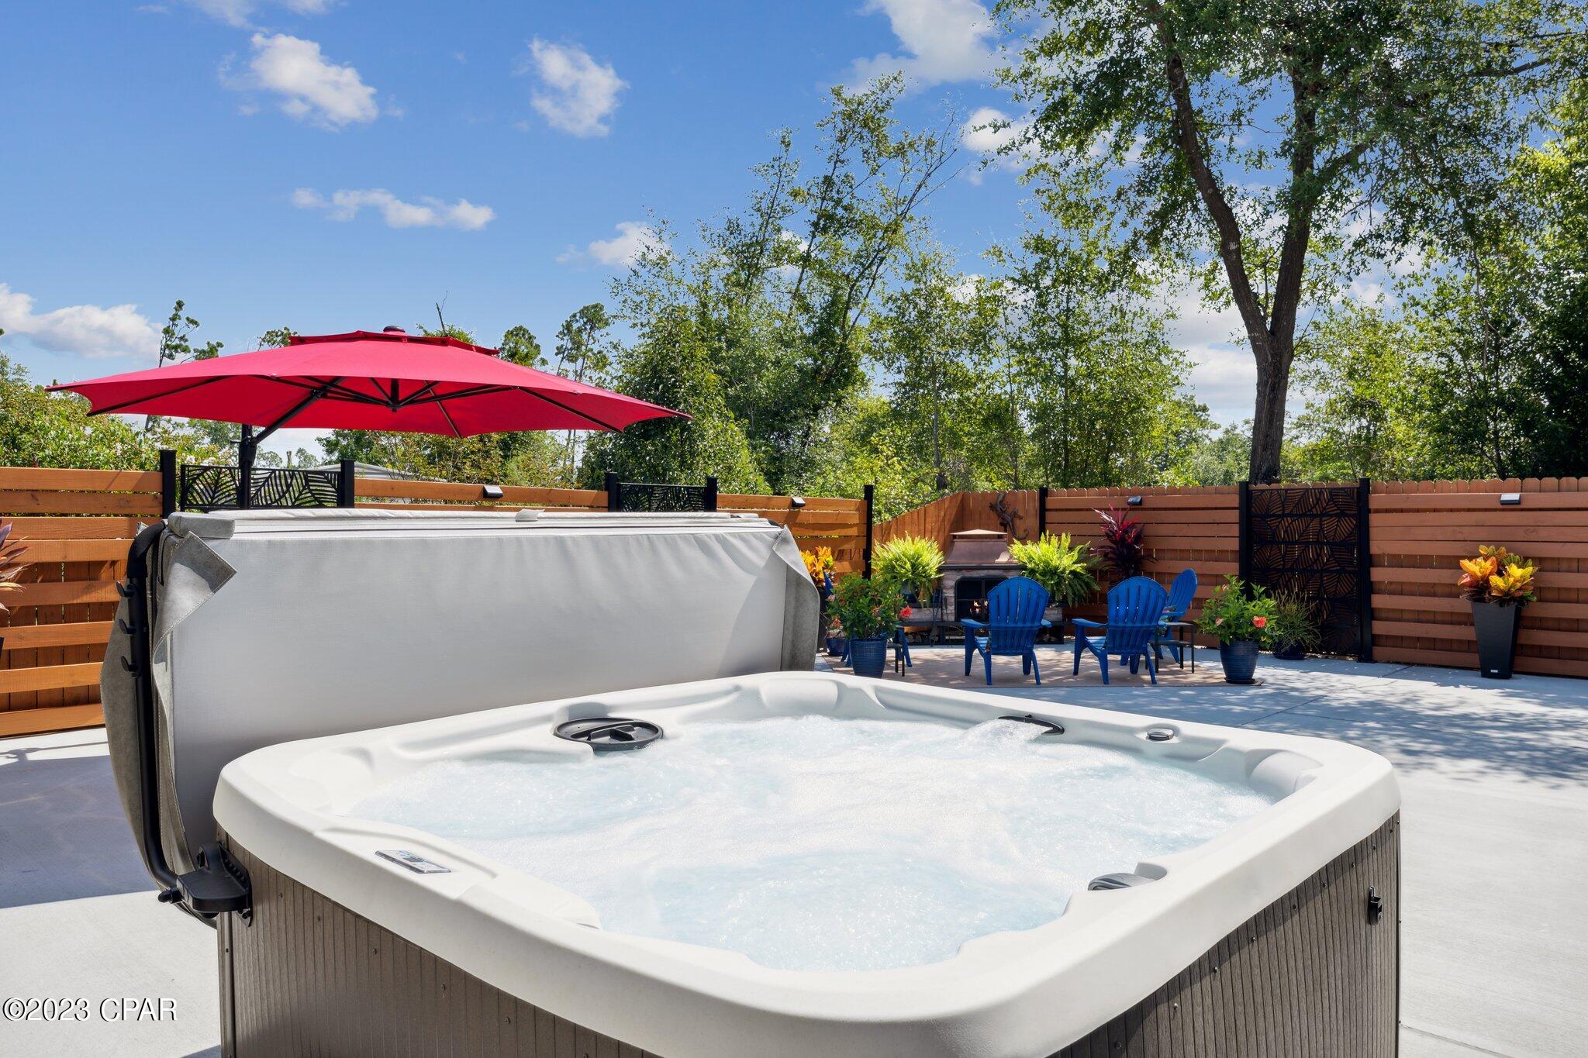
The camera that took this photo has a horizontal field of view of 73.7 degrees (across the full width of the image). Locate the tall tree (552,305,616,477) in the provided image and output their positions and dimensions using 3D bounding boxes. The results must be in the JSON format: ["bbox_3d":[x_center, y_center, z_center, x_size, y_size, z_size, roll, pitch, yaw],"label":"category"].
[{"bbox_3d":[-10.000,-4.810,50.000,3.200,11.700,3.200,0,0,0],"label":"tall tree"}]

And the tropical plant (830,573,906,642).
[{"bbox_3d":[0.680,0.710,9.700,0.680,0.630,0.640,0,0,0],"label":"tropical plant"}]

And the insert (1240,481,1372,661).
[{"bbox_3d":[5.420,0.418,11.220,1.280,1.880,0.110,0,1,39],"label":"insert"}]

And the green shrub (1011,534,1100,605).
[{"bbox_3d":[3.082,0.485,12.550,1.020,0.880,0.920,0,0,0],"label":"green shrub"}]

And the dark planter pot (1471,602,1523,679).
[{"bbox_3d":[6.480,1.005,9.760,0.380,0.700,0.380,0,1,40],"label":"dark planter pot"}]

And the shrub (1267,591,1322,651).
[{"bbox_3d":[5.278,0.985,11.200,0.580,0.620,0.540,0,0,0],"label":"shrub"}]

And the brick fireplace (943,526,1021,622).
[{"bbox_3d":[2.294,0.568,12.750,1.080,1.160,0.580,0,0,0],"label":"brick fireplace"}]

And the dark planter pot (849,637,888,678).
[{"bbox_3d":[0.686,1.190,9.750,0.340,0.370,0.340,0,0,0],"label":"dark planter pot"}]

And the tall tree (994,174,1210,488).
[{"bbox_3d":[5.230,-2.348,18.000,3.700,7.300,3.600,0,0,0],"label":"tall tree"}]

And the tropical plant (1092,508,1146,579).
[{"bbox_3d":[3.747,0.172,12.200,0.610,0.860,0.600,0,0,0],"label":"tropical plant"}]

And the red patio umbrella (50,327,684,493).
[{"bbox_3d":[-2.260,0.121,5.920,3.500,2.520,3.350,0,1,43],"label":"red patio umbrella"}]

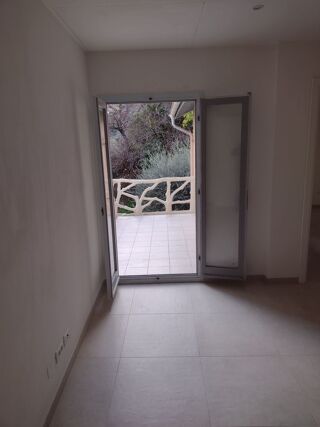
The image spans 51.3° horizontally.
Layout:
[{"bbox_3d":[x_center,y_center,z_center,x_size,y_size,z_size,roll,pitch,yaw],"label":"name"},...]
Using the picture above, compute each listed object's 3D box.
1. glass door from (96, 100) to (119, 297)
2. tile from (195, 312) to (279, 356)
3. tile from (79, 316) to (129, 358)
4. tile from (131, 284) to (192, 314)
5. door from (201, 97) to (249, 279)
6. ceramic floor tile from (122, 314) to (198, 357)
[{"bbox_3d":[-0.512,-0.123,3.331,0.050,1.937,0.462,-2,14,2],"label":"glass door"},{"bbox_3d":[0.622,1.023,2.855,0.615,0.015,0.615,-2,14,2],"label":"tile"},{"bbox_3d":[-0.479,1.059,2.892,0.360,0.015,0.615,-2,14,2],"label":"tile"},{"bbox_3d":[0.023,0.891,3.474,0.615,0.015,0.621,-2,14,2],"label":"tile"},{"bbox_3d":[0.669,-0.196,3.484,0.462,1.929,0.050,0,15,11],"label":"door"},{"bbox_3d":[0.008,1.043,2.876,0.615,0.015,0.615,-2,14,2],"label":"ceramic floor tile"}]

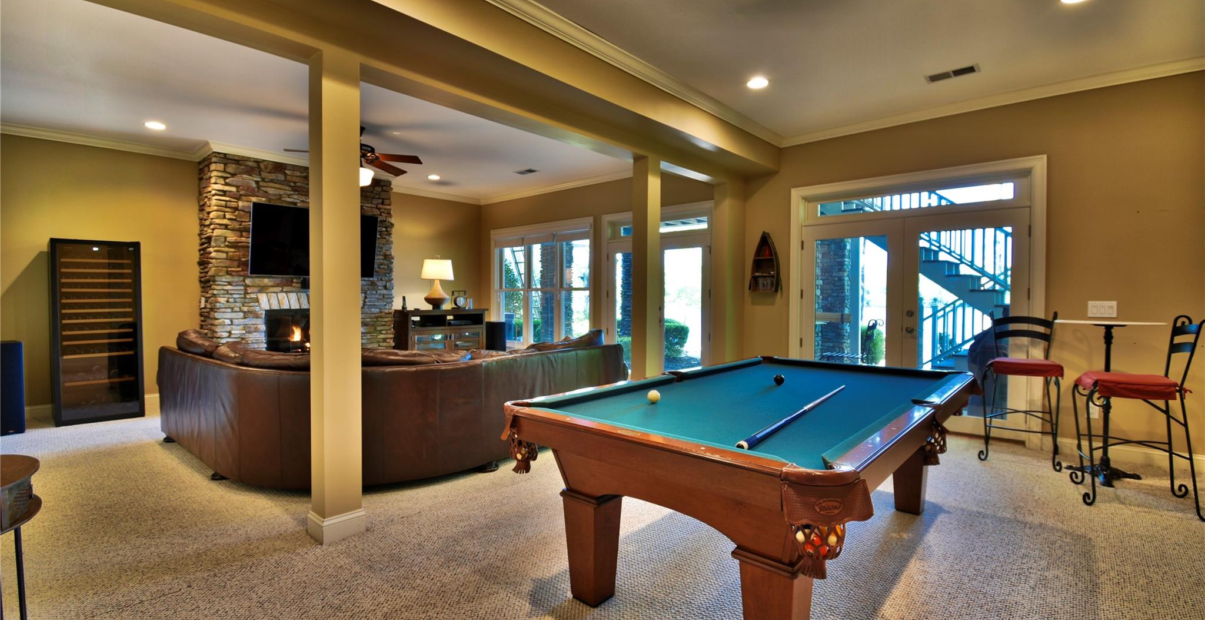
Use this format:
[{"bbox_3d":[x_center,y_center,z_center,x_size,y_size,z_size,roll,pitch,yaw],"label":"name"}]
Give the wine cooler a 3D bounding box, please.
[{"bbox_3d":[-5.108,0.203,5.078,0.643,1.745,0.621,2,2,42],"label":"wine cooler"}]

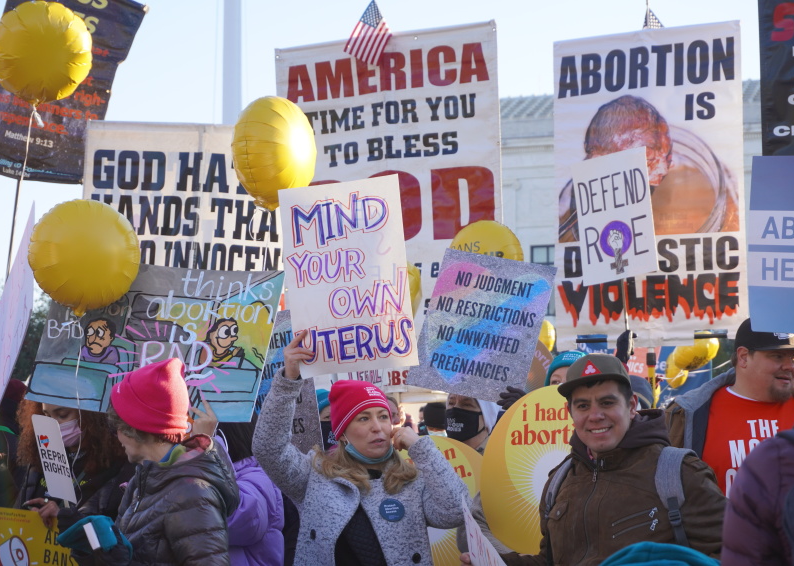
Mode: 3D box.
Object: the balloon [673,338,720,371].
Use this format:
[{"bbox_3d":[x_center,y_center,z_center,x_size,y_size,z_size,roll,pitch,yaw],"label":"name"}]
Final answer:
[{"bbox_3d":[2.196,0.507,13.000,0.370,0.240,0.370,-30,-18,0],"label":"balloon"}]

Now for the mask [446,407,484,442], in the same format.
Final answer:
[{"bbox_3d":[0.238,0.492,6.150,0.140,0.122,0.095,4,-1,32],"label":"mask"}]

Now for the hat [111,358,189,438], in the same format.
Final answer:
[{"bbox_3d":[-0.671,0.312,4.850,0.230,0.200,0.195,24,12,8],"label":"hat"}]

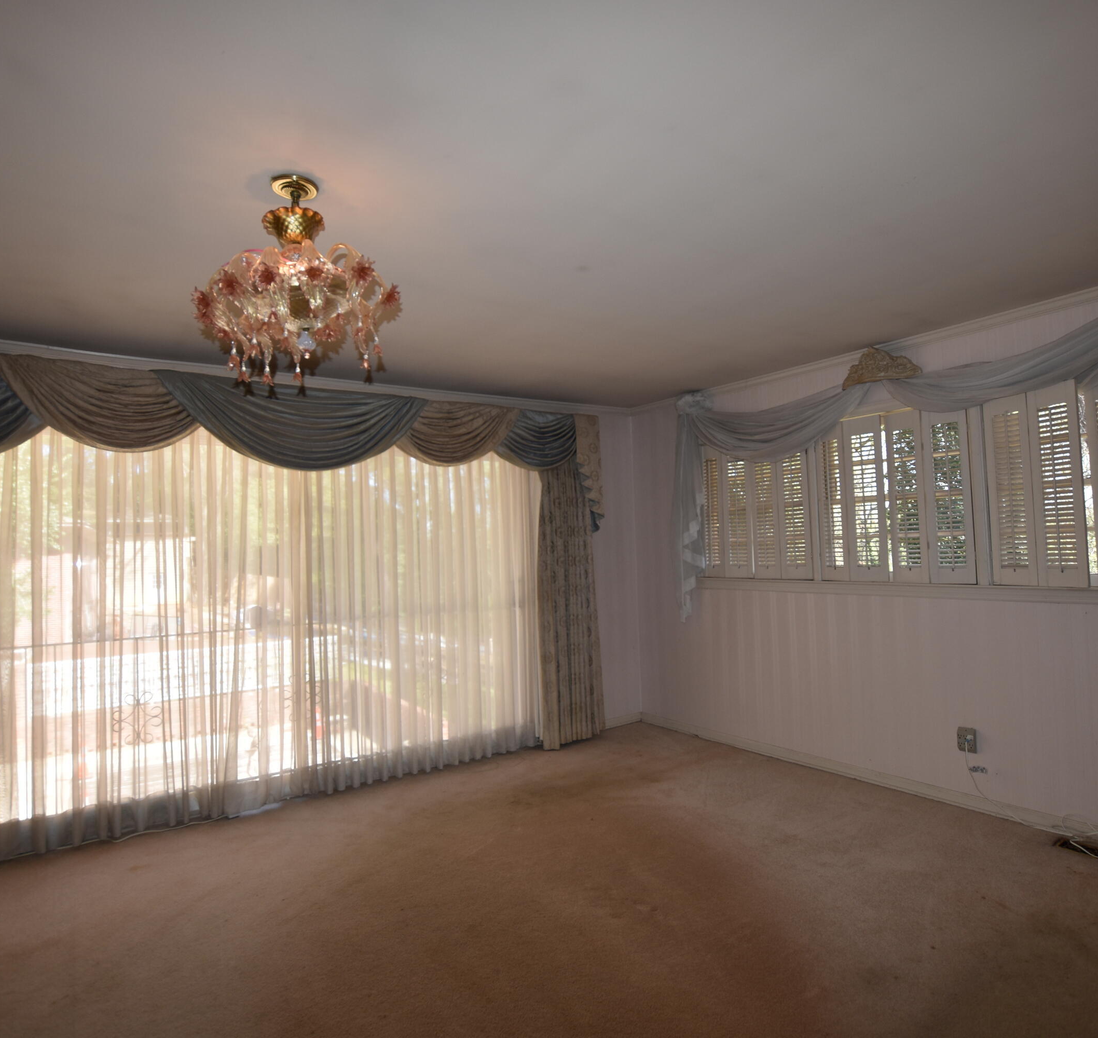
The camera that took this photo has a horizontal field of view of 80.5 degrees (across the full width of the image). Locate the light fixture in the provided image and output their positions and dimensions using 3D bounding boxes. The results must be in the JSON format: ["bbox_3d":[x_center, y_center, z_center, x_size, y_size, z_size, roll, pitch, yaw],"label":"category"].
[{"bbox_3d":[-0.700,-0.687,1.820,0.560,0.530,0.560,-2,-2,0],"label":"light fixture"}]

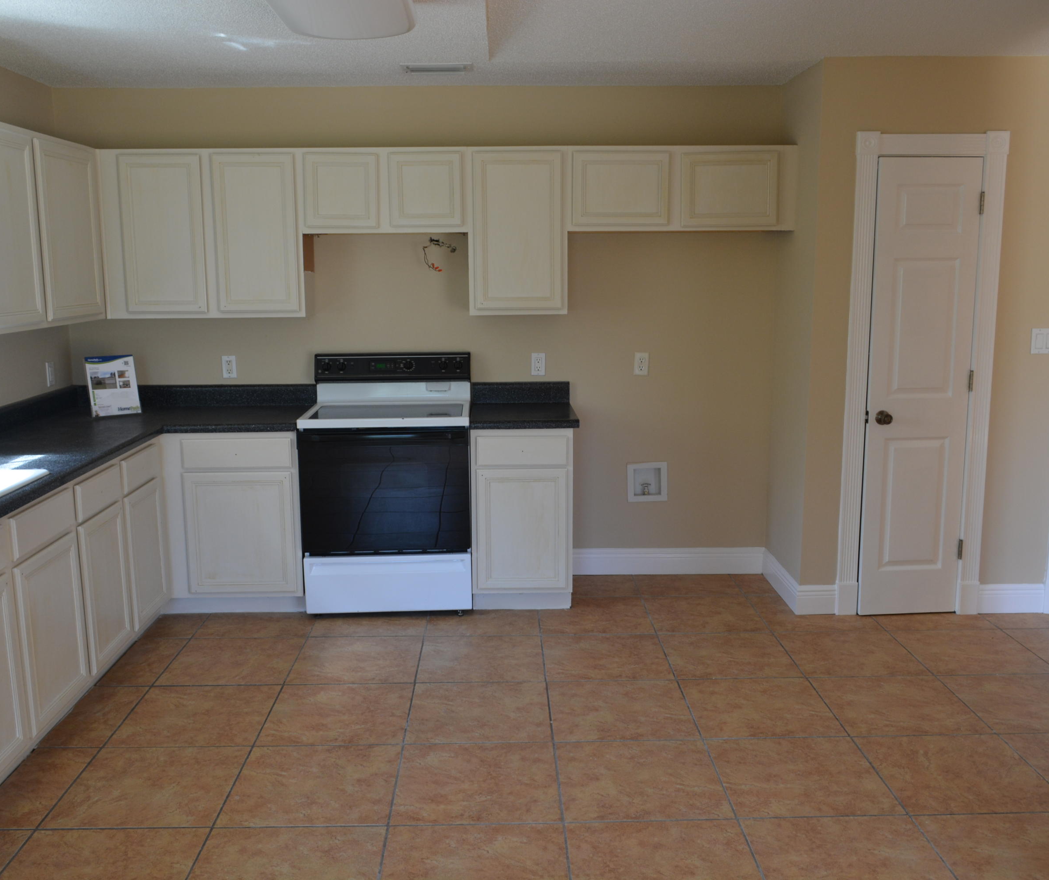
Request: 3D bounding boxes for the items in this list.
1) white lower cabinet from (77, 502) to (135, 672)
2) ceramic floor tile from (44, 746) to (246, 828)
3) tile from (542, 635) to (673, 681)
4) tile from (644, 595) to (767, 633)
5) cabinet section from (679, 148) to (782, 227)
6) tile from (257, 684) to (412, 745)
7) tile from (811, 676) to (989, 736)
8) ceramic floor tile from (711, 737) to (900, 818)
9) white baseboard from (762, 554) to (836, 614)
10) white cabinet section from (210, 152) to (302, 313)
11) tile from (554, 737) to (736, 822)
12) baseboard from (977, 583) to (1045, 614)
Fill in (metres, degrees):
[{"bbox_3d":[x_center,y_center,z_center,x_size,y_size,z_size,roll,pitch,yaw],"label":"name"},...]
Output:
[{"bbox_3d":[-1.826,0.546,3.734,0.500,0.550,0.390,-1,9,-1],"label":"white lower cabinet"},{"bbox_3d":[-1.161,1.087,3.095,0.503,0.012,0.487,-1,10,-1],"label":"ceramic floor tile"},{"bbox_3d":[0.337,0.900,4.090,0.497,0.012,0.497,-1,9,-1],"label":"tile"},{"bbox_3d":[0.832,0.814,4.592,0.500,0.015,0.500,-1,9,-1],"label":"tile"},{"bbox_3d":[0.940,-1.175,4.693,0.445,0.330,0.310,0,10,-1],"label":"cabinet section"},{"bbox_3d":[-0.664,0.990,3.566,0.500,0.015,0.500,-1,9,-1],"label":"tile"},{"bbox_3d":[1.352,0.970,3.612,0.497,0.012,0.497,-1,9,-1],"label":"tile"},{"bbox_3d":[0.859,1.056,3.106,0.497,0.012,0.497,-1,9,-1],"label":"ceramic floor tile"},{"bbox_3d":[1.341,0.688,4.881,0.171,0.140,0.659,-1,9,-1],"label":"white baseboard"},{"bbox_3d":[-1.228,-0.967,4.675,0.374,0.711,0.310,0,10,-1],"label":"white cabinet section"},{"bbox_3d":[0.357,1.056,3.081,0.495,0.010,0.495,-1,9,-1],"label":"tile"},{"bbox_3d":[2.244,0.729,4.553,0.305,0.141,0.015,-1,9,-1],"label":"baseboard"}]

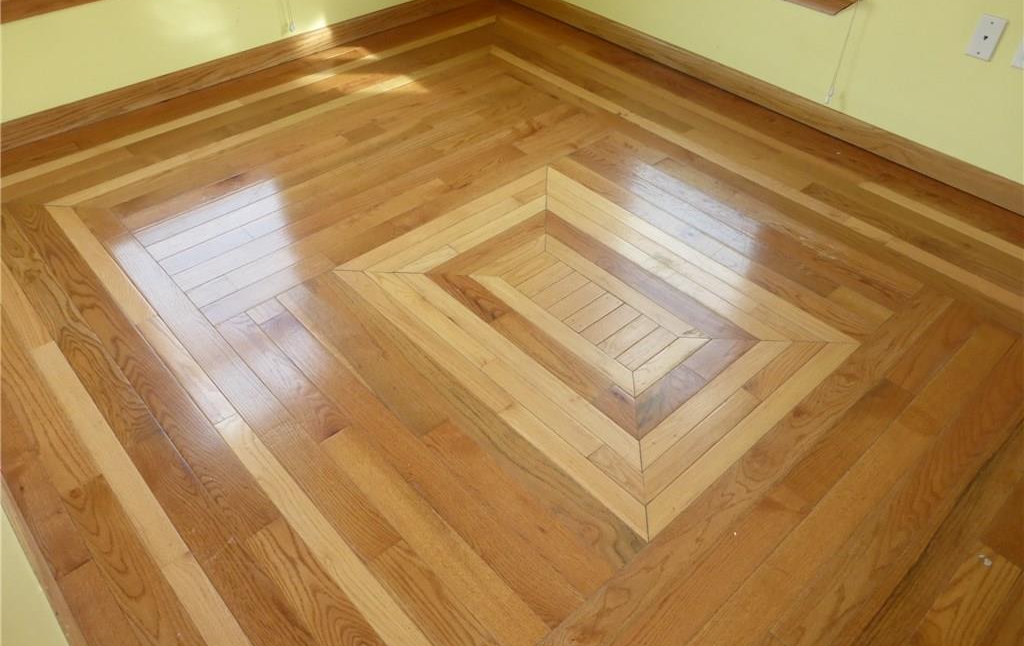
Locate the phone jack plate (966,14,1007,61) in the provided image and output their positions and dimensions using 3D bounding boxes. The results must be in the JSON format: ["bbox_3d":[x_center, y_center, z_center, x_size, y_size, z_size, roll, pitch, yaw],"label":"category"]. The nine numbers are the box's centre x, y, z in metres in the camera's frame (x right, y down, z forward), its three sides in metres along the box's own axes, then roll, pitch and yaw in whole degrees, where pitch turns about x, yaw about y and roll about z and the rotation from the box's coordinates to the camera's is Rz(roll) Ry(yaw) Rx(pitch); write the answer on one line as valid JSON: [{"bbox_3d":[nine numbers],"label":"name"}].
[{"bbox_3d":[1.344,-0.808,2.011,0.007,0.114,0.070,-32,52,-30],"label":"phone jack plate"}]

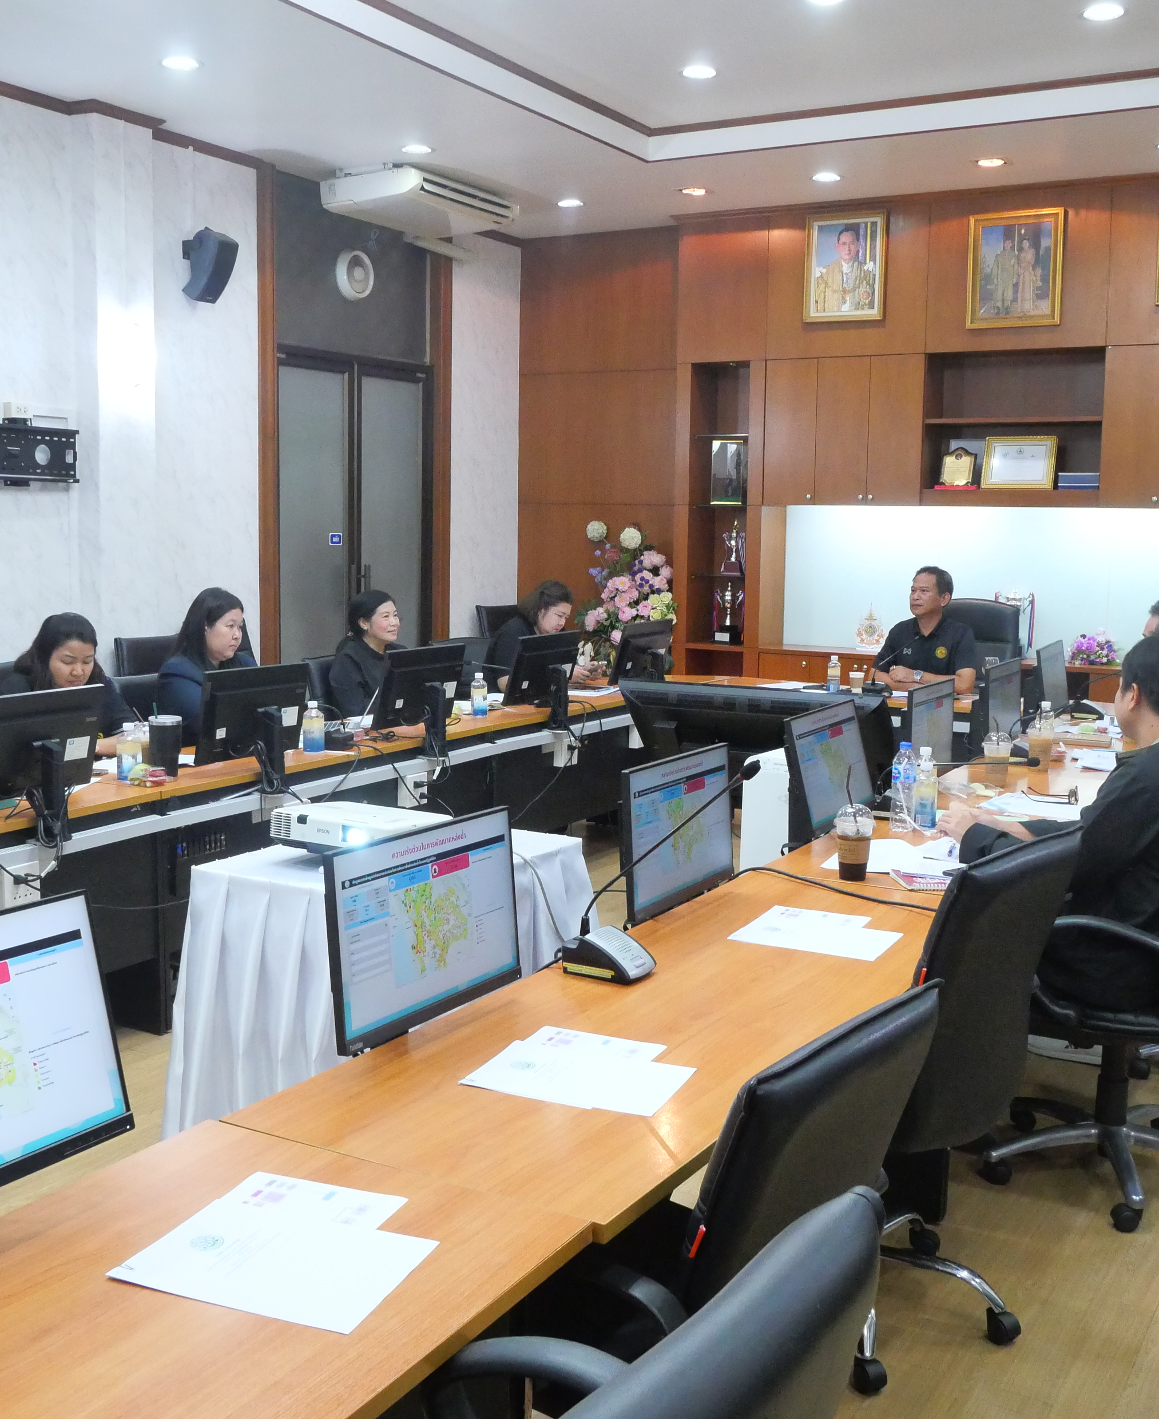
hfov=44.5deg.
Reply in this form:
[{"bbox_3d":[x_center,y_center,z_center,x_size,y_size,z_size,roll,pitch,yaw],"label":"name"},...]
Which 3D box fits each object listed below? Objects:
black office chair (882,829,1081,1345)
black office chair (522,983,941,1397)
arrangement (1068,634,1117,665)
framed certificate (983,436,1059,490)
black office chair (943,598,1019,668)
[{"bbox_3d":[0.570,0.712,2.850,0.660,0.970,0.600,8,10,43],"label":"black office chair"},{"bbox_3d":[0.151,0.841,1.967,0.660,0.970,0.640,6,9,38],"label":"black office chair"},{"bbox_3d":[3.096,-0.376,8.539,0.289,0.199,0.209,6,9,32],"label":"arrangement"},{"bbox_3d":[2.720,-1.518,8.738,0.423,0.313,0.040,4,7,26],"label":"framed certificate"},{"bbox_3d":[2.271,0.044,7.918,0.660,1.210,0.700,5,8,30],"label":"black office chair"}]

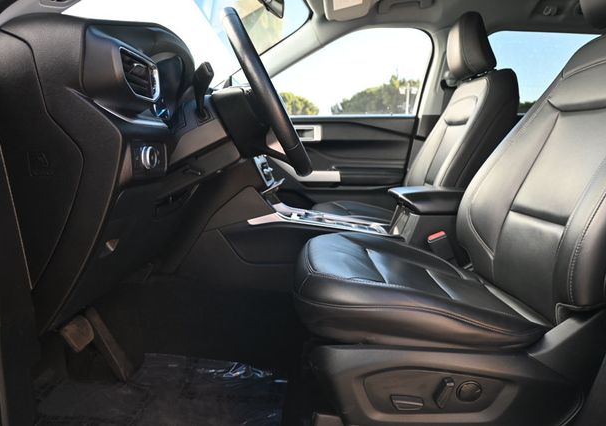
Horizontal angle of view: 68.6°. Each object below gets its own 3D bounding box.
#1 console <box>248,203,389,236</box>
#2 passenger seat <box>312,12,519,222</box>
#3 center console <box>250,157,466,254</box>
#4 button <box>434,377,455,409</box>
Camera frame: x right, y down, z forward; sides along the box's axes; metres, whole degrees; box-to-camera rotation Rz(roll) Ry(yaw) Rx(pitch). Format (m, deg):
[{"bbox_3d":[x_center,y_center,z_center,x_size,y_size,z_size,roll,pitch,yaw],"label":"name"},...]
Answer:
[{"bbox_3d":[0.053,0.008,1.379,0.420,0.090,0.270,0,9,-1],"label":"console"},{"bbox_3d":[0.364,-0.263,1.729,0.760,0.980,0.540,0,9,-1],"label":"passenger seat"},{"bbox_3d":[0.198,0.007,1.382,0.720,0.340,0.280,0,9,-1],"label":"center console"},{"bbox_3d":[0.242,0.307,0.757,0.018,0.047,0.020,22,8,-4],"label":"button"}]

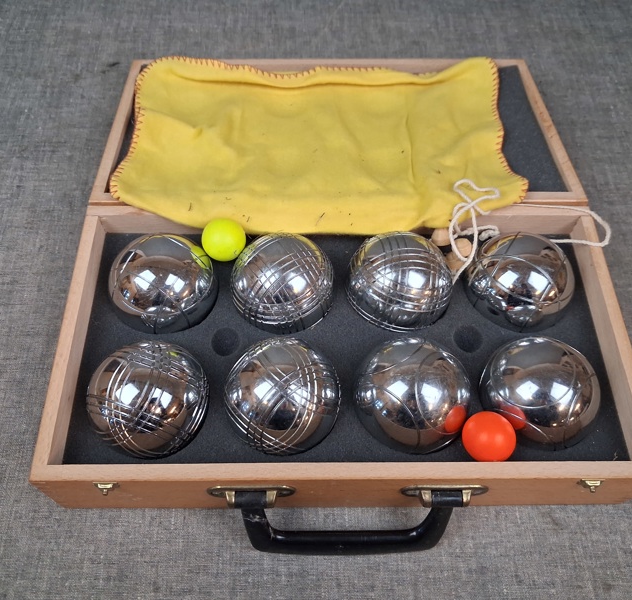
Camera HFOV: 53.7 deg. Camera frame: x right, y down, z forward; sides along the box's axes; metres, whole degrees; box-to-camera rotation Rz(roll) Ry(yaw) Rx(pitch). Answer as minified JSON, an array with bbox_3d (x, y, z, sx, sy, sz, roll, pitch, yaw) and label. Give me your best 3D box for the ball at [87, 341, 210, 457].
[{"bbox_3d":[-0.105,0.062,0.392,0.073,0.073,0.073,0,59,-1],"label":"ball"}]

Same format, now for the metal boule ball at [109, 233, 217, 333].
[{"bbox_3d":[-0.106,-0.010,0.435,0.073,0.073,0.073,0,59,-1],"label":"metal boule ball"}]

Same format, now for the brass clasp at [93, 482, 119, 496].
[{"bbox_3d":[-0.120,0.109,0.359,0.014,0.018,0.004,0,59,-1],"label":"brass clasp"}]

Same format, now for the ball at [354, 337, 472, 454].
[{"bbox_3d":[0.061,0.060,0.396,0.073,0.073,0.073,0,59,-1],"label":"ball"}]

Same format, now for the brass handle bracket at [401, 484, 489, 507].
[{"bbox_3d":[0.076,0.117,0.368,0.052,0.020,0.011,0,59,-1],"label":"brass handle bracket"}]

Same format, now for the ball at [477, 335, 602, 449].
[{"bbox_3d":[0.141,0.059,0.394,0.072,0.072,0.072,1,59,-1],"label":"ball"}]

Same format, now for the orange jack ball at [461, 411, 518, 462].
[{"bbox_3d":[0.102,0.081,0.369,0.031,0.031,0.031,1,59,-1],"label":"orange jack ball"}]

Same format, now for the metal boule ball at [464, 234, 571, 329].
[{"bbox_3d":[0.142,-0.011,0.436,0.072,0.072,0.072,1,59,-1],"label":"metal boule ball"}]

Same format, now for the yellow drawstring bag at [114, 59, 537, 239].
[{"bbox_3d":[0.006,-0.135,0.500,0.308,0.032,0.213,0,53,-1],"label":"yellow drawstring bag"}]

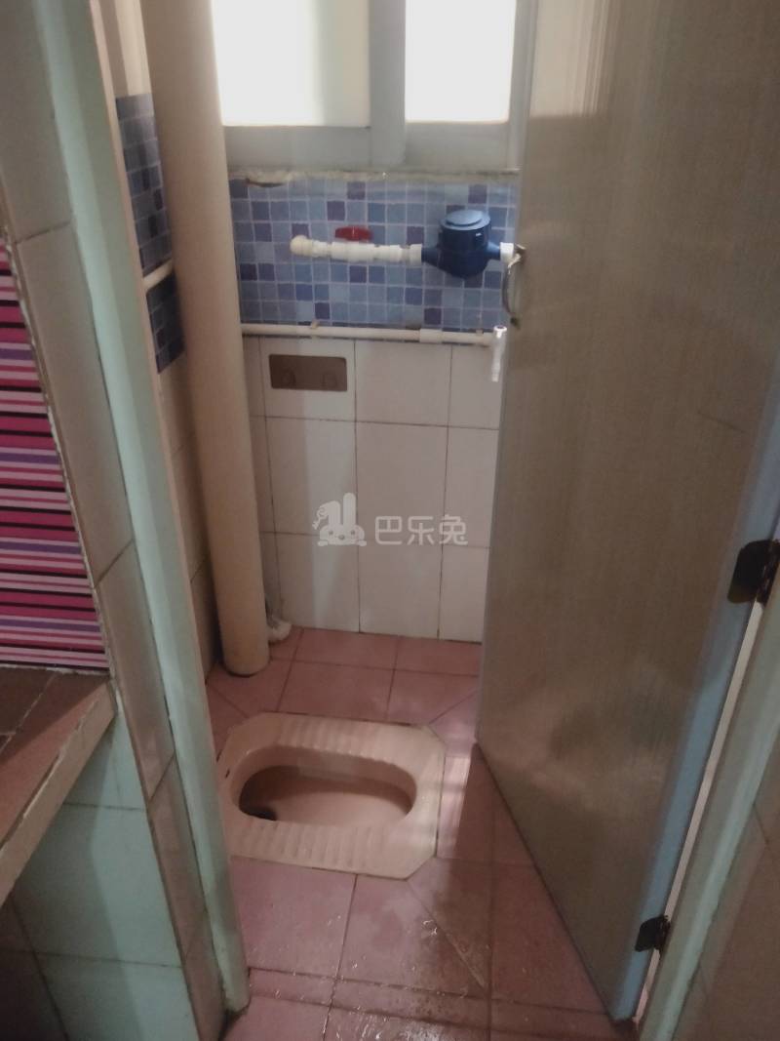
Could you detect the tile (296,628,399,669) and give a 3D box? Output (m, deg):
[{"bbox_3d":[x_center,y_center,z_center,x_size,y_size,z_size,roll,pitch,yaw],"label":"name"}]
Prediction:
[{"bbox_3d":[-0.105,0.323,1.879,0.250,0.010,0.128,4,32,5],"label":"tile"}]

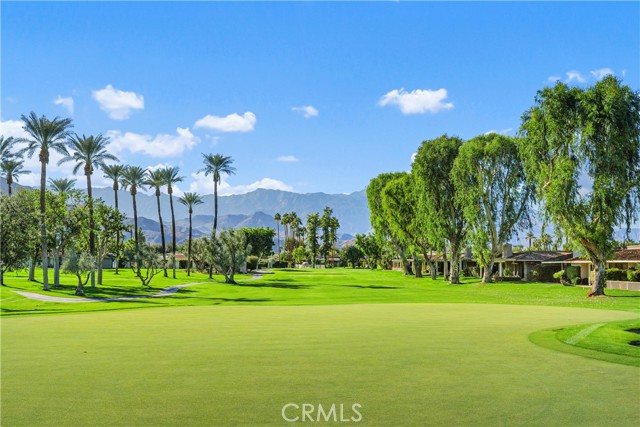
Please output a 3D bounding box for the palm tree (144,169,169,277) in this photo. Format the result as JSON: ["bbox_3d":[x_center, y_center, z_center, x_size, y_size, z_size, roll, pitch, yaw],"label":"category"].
[{"bbox_3d":[-25.220,1.370,95.840,3.770,16.730,3.770,0,-4,0],"label":"palm tree"}]

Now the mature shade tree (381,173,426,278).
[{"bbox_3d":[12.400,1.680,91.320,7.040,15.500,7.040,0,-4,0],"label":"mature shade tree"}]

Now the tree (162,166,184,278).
[{"bbox_3d":[-22.600,1.377,96.663,3.550,17.510,3.550,1,-4,-13],"label":"tree"}]

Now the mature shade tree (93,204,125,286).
[{"bbox_3d":[-23.451,3.281,69.352,3.770,9.280,3.770,1,-5,-19],"label":"mature shade tree"}]

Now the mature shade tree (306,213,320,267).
[{"bbox_3d":[-2.089,8.676,200.684,4.340,18.050,4.340,0,-4,-1],"label":"mature shade tree"}]

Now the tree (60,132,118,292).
[{"bbox_3d":[-23.180,-0.340,62.320,6.010,15.510,6.010,0,-4,0],"label":"tree"}]

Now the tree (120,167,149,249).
[{"bbox_3d":[-29.510,1.210,99.270,4.630,17.540,4.630,0,-4,0],"label":"tree"}]

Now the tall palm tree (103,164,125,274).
[{"bbox_3d":[-36.590,0.984,110.742,3.980,19.580,3.980,1,-5,-18],"label":"tall palm tree"}]

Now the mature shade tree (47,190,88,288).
[{"bbox_3d":[-26.700,2.600,65.680,4.540,10.110,4.540,0,-4,0],"label":"mature shade tree"}]

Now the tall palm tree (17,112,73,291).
[{"bbox_3d":[-25.970,-1.260,58.650,5.470,16.840,5.470,0,-4,0],"label":"tall palm tree"}]

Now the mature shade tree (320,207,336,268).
[{"bbox_3d":[2.571,7.705,200.758,4.660,20.000,4.660,0,-4,1],"label":"mature shade tree"}]

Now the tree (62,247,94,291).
[{"bbox_3d":[-18.976,4.614,49.140,2.600,3.700,2.600,2,-5,-21],"label":"tree"}]

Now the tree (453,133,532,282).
[{"bbox_3d":[20.770,-0.750,74.720,9.970,18.040,9.970,0,-4,0],"label":"tree"}]

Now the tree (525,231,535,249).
[{"bbox_3d":[50.619,9.110,150.361,2.410,9.530,2.410,-1,-5,19],"label":"tree"}]

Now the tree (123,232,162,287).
[{"bbox_3d":[-18.700,4.840,65.750,4.330,5.660,4.330,0,-4,0],"label":"tree"}]

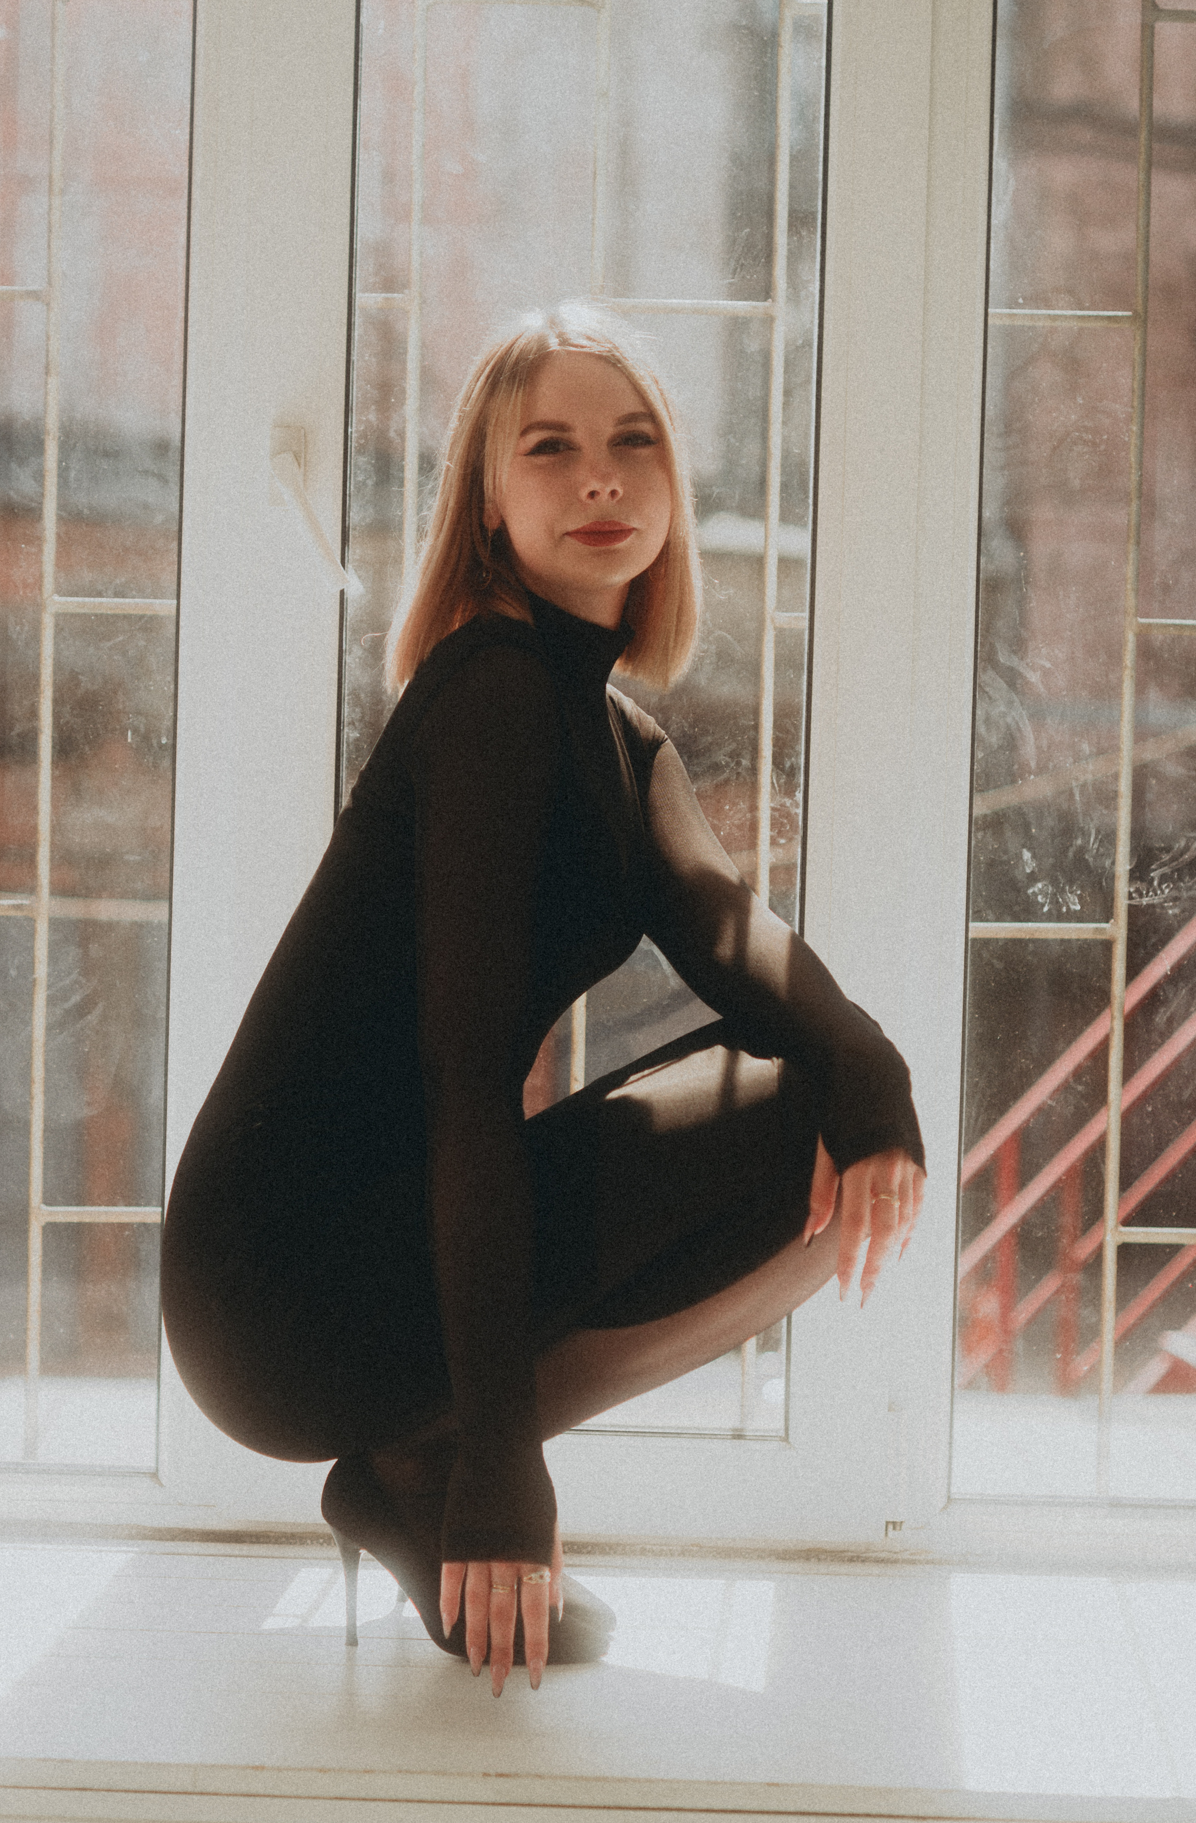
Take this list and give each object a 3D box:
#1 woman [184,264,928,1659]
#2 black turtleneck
[{"bbox_3d":[-0.042,0.047,2.030,0.560,1.030,0.410,2,2,16],"label":"woman"},{"bbox_3d":[-0.040,0.108,2.020,0.550,0.710,0.400,2,2,16],"label":"black turtleneck"}]

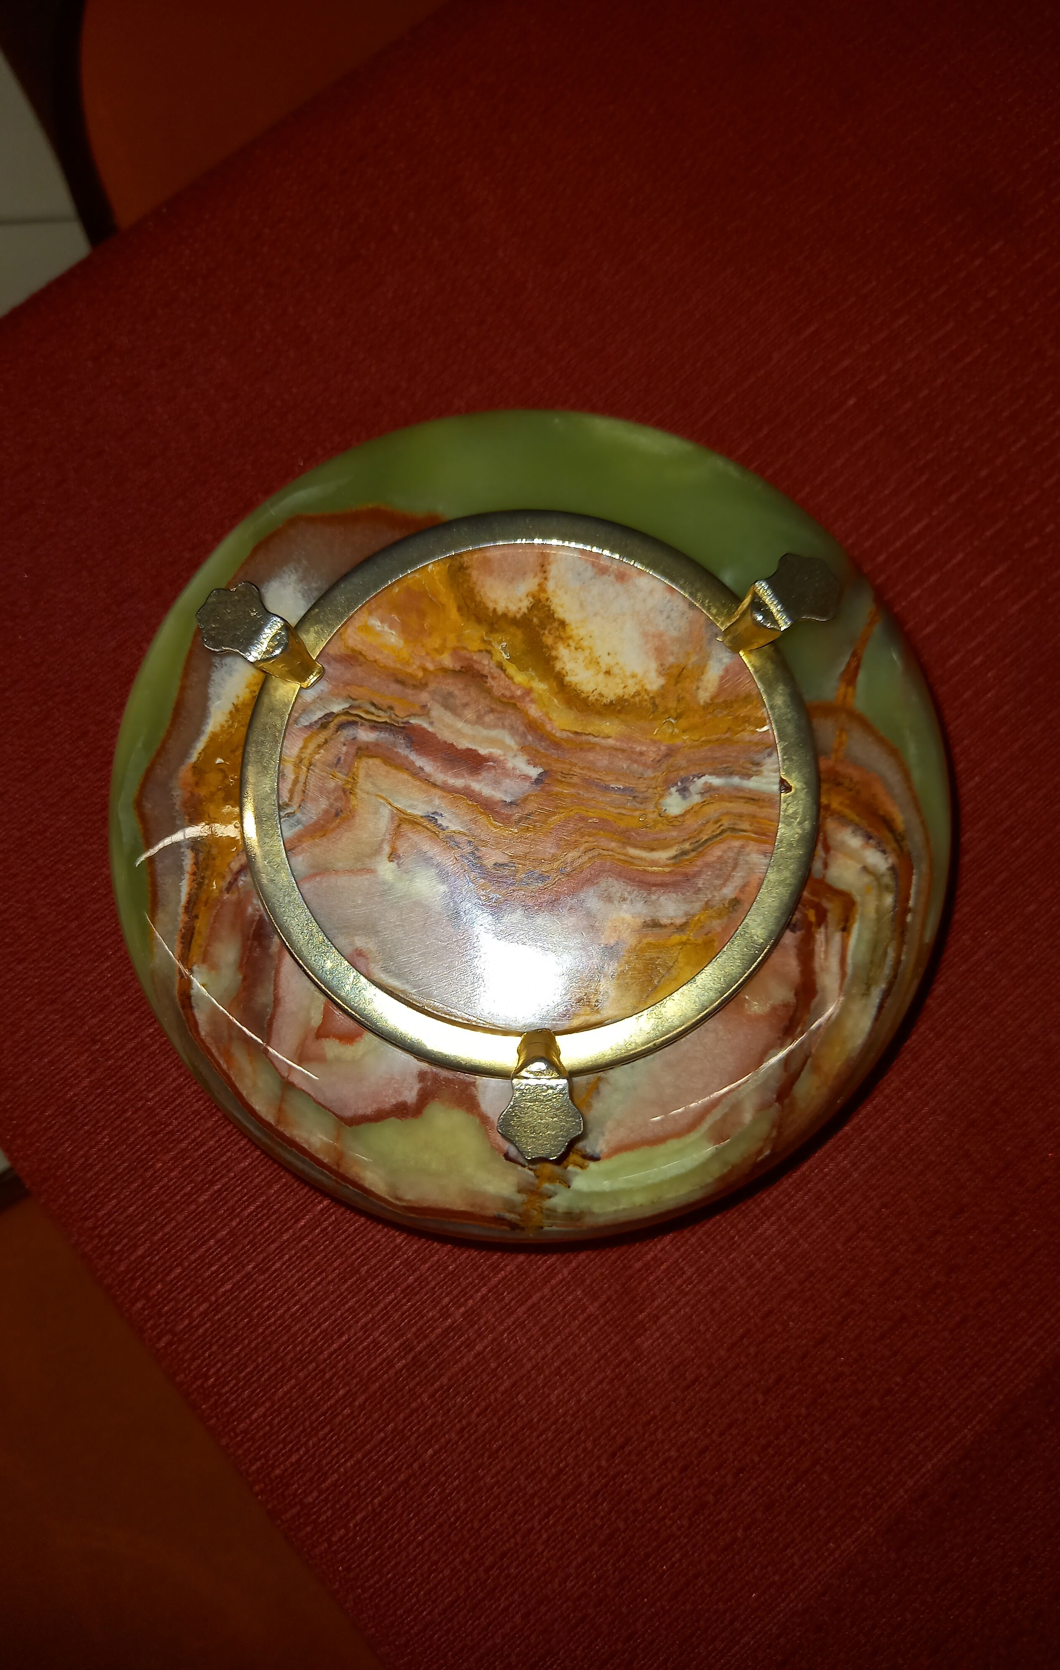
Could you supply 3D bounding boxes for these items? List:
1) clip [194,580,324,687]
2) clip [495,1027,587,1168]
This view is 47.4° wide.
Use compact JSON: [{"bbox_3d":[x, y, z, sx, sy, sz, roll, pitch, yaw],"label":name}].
[{"bbox_3d":[-0.059,-0.043,0.265,0.026,0.012,0.017,31,81,5],"label":"clip"},{"bbox_3d":[0.002,0.053,0.247,0.017,0.012,0.026,0,80,0],"label":"clip"}]

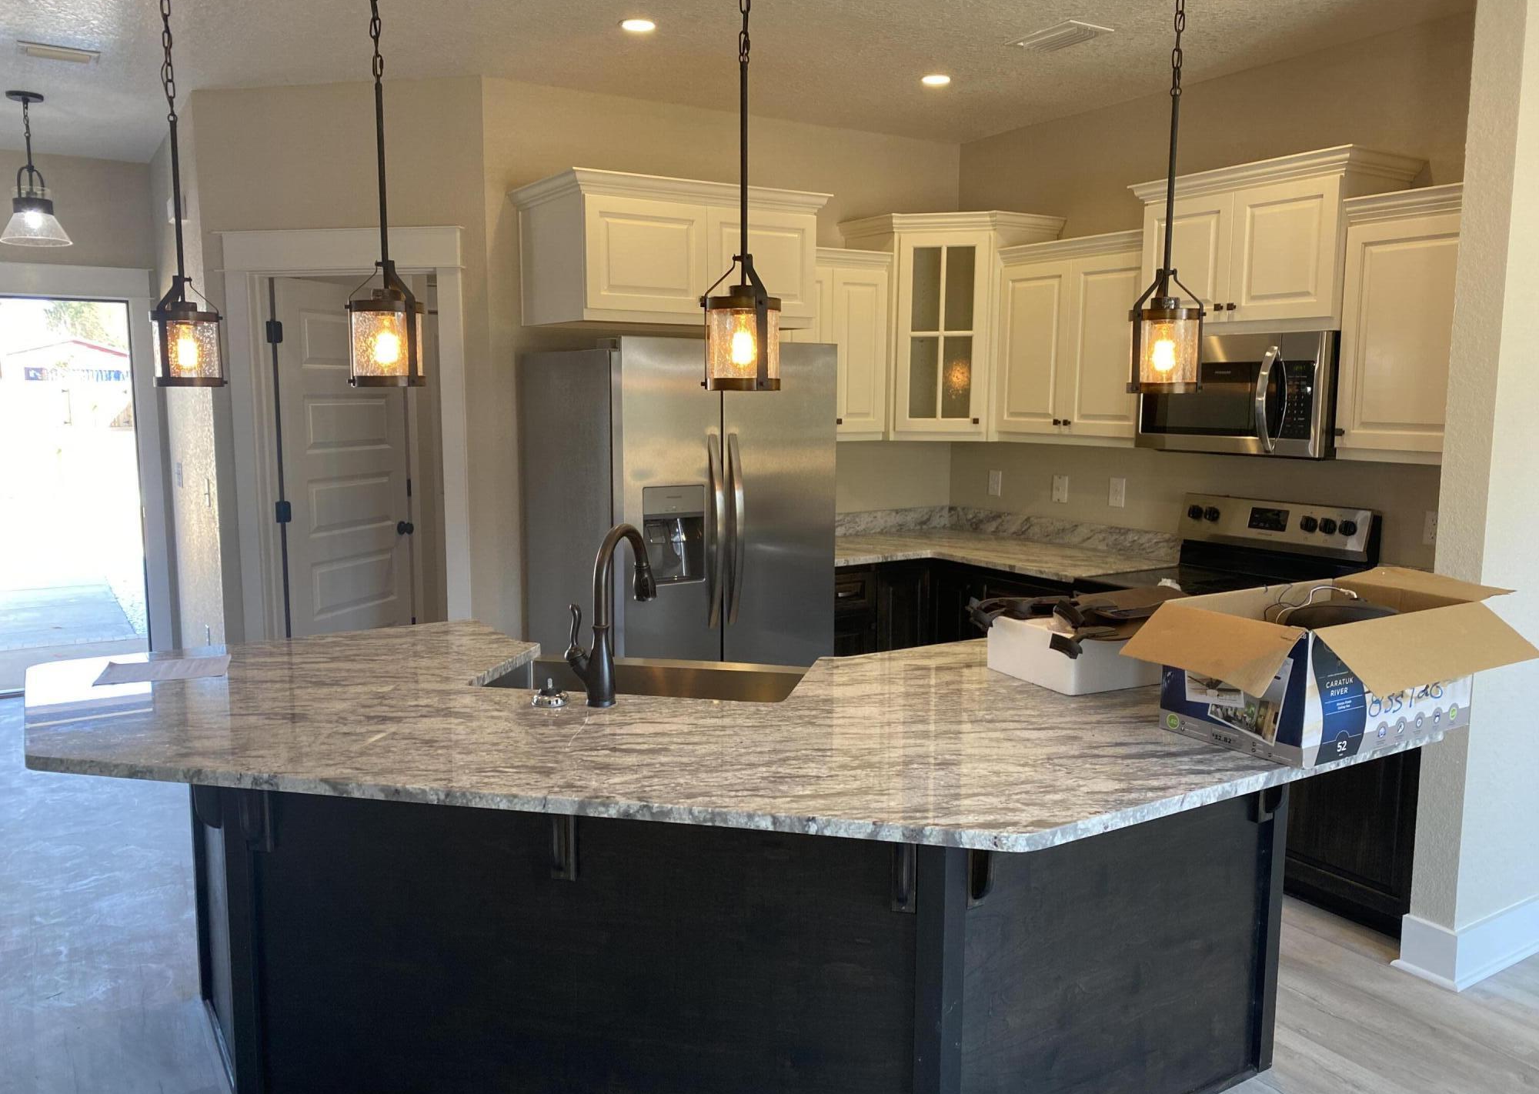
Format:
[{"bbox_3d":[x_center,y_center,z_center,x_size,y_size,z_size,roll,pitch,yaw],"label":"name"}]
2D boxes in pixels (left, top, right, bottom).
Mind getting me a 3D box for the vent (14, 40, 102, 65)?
[{"bbox_3d":[-2.515,-1.743,4.099,0.250,0.018,0.190,-4,9,-31],"label":"vent"}]

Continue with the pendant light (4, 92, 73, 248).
[{"bbox_3d":[-2.959,-1.515,4.630,0.245,0.580,0.245,-5,9,-31],"label":"pendant light"}]

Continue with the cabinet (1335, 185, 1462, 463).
[{"bbox_3d":[2.011,-0.644,3.438,0.373,0.783,0.470,-4,9,-31],"label":"cabinet"}]

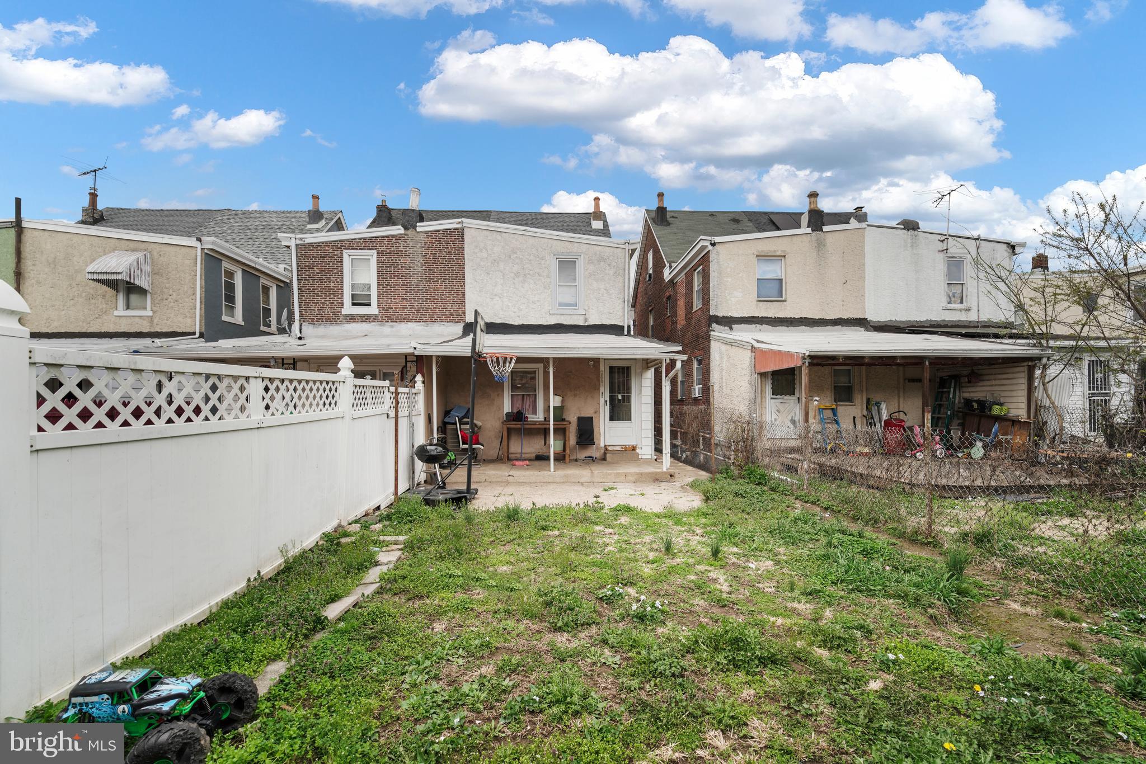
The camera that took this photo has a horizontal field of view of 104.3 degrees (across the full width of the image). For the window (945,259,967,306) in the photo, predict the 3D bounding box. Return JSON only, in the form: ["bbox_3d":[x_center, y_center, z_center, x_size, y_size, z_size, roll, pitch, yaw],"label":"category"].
[{"bbox_3d":[11.840,-3.086,13.750,0.640,1.550,0.130,0,-2,-2],"label":"window"}]

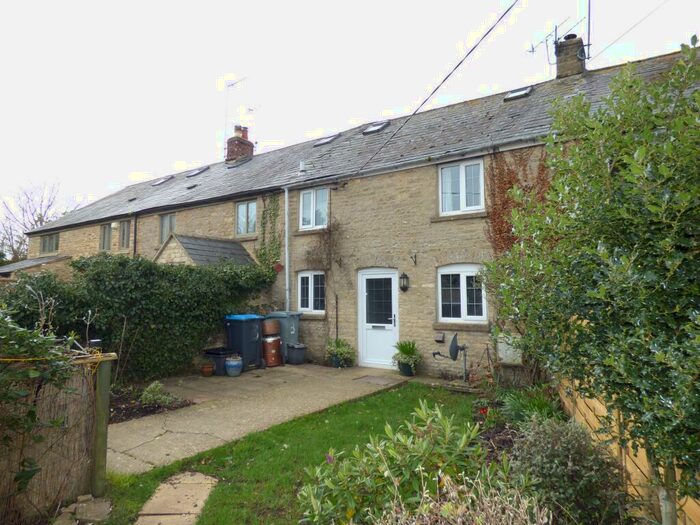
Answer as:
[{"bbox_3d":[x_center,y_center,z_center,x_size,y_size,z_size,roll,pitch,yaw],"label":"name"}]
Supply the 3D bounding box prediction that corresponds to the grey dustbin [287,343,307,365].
[{"bbox_3d":[-1.092,1.943,8.605,0.360,0.410,0.370,0,-3,-7],"label":"grey dustbin"}]

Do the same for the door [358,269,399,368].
[{"bbox_3d":[0.571,1.116,8.092,0.890,1.981,0.080,-3,-3,32],"label":"door"}]

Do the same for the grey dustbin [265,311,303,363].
[{"bbox_3d":[-1.450,1.634,8.941,0.700,1.070,0.560,-3,-3,32],"label":"grey dustbin"}]

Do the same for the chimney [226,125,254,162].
[{"bbox_3d":[-4.079,-4.315,15.076,0.500,1.420,0.760,-3,-3,32],"label":"chimney"}]

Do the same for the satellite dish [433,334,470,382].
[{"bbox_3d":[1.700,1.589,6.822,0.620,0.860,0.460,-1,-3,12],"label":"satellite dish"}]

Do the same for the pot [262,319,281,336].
[{"bbox_3d":[-1.622,1.411,8.537,0.380,0.330,0.380,-1,-3,0],"label":"pot"}]

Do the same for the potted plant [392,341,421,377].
[{"bbox_3d":[1.044,1.778,7.408,0.500,0.600,0.500,-1,-3,0],"label":"potted plant"}]

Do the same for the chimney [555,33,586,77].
[{"bbox_3d":[5.245,-4.909,9.649,0.560,1.080,0.560,-3,-3,32],"label":"chimney"}]

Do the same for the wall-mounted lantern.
[{"bbox_3d":[1.008,0.382,7.643,0.170,0.370,0.150,-3,-3,32],"label":"wall-mounted lantern"}]

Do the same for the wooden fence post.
[{"bbox_3d":[-2.063,1.350,3.378,0.100,1.130,0.100,-3,-3,32],"label":"wooden fence post"}]

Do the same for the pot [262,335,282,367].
[{"bbox_3d":[-1.612,1.858,8.465,0.410,0.580,0.410,-1,-3,0],"label":"pot"}]

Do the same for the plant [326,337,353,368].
[{"bbox_3d":[-0.207,1.854,8.177,0.540,0.540,0.520,-1,-3,0],"label":"plant"}]

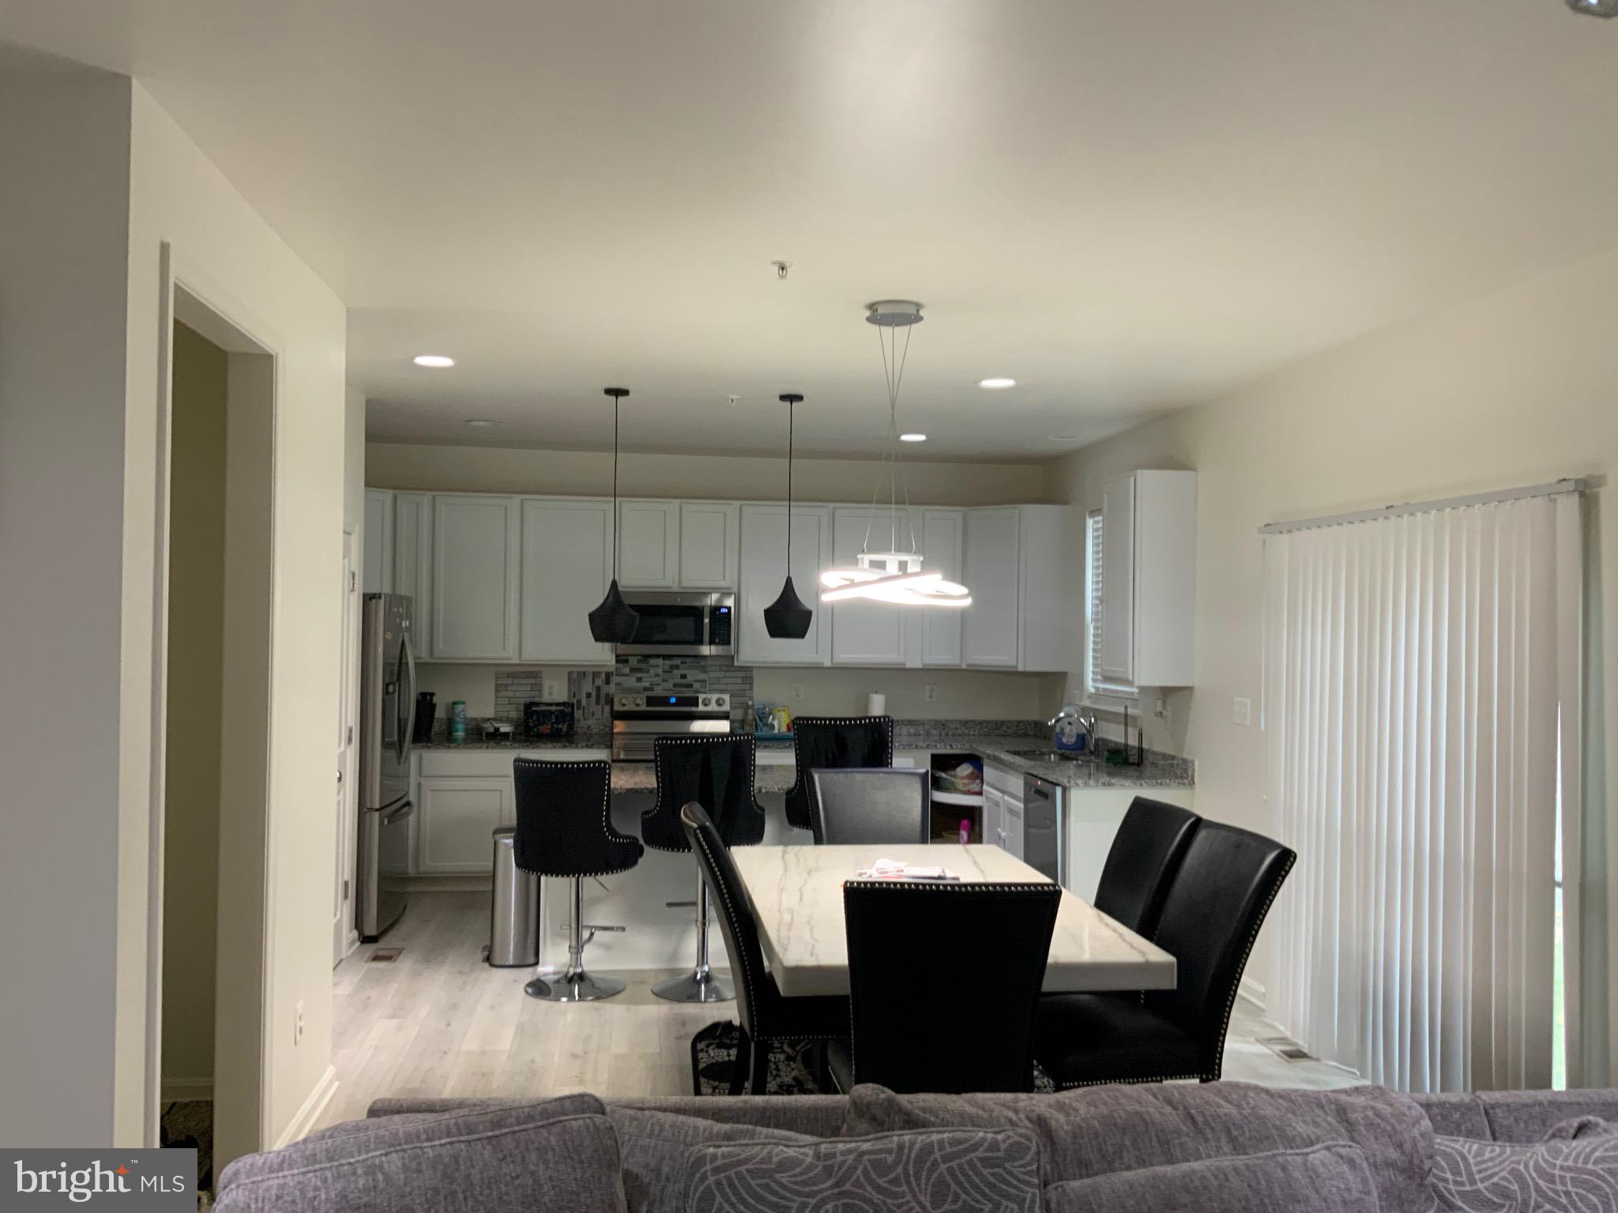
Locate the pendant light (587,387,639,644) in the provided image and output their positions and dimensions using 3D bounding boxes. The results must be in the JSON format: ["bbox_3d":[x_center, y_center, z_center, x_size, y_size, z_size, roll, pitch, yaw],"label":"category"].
[{"bbox_3d":[-0.931,-0.430,6.533,0.240,1.214,0.240,1,-1,-7],"label":"pendant light"}]

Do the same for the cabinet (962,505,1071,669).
[{"bbox_3d":[1.329,-0.117,8.956,0.610,1.066,0.610,1,-1,-7],"label":"cabinet"}]

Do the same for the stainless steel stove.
[{"bbox_3d":[-0.863,1.164,8.608,0.757,1.190,0.680,1,-1,-7],"label":"stainless steel stove"}]

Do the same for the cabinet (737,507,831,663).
[{"bbox_3d":[-0.185,-0.138,8.898,0.610,1.066,0.330,1,-1,-7],"label":"cabinet"}]

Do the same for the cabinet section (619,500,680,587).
[{"bbox_3d":[-1.036,-0.390,8.760,0.391,0.600,0.325,1,0,-8],"label":"cabinet section"}]

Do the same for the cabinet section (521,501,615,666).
[{"bbox_3d":[-1.543,-0.165,8.688,0.585,1.066,0.325,1,0,-8],"label":"cabinet section"}]

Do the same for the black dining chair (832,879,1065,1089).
[{"bbox_3d":[0.313,1.186,3.523,0.510,1.055,0.650,1,-1,-3],"label":"black dining chair"}]

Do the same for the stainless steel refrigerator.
[{"bbox_3d":[-2.591,0.831,7.414,0.770,1.790,0.910,1,-1,-8],"label":"stainless steel refrigerator"}]

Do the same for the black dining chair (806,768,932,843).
[{"bbox_3d":[0.300,1.230,5.569,0.510,1.055,0.680,1,-1,-8],"label":"black dining chair"}]

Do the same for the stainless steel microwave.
[{"bbox_3d":[-0.869,0.111,8.764,0.760,0.430,0.400,1,-1,-8],"label":"stainless steel microwave"}]

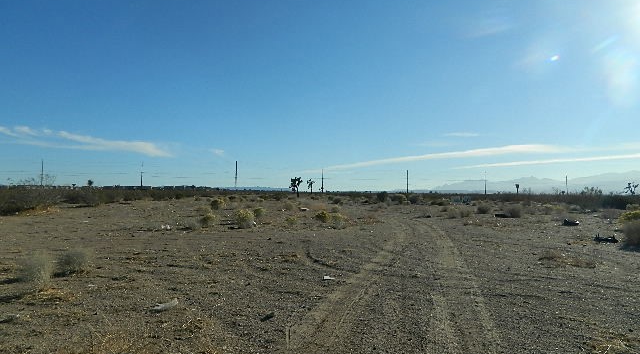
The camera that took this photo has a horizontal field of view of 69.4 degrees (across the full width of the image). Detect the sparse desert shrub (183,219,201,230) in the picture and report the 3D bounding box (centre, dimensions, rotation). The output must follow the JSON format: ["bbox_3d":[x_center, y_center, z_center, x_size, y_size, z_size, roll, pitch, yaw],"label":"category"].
[{"bbox_3d":[-5.227,1.930,18.876,0.694,0.429,0.660,0,-2,0],"label":"sparse desert shrub"}]

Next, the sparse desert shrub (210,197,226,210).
[{"bbox_3d":[-8.357,2.241,38.151,1.279,1.015,1.215,0,-2,0],"label":"sparse desert shrub"}]

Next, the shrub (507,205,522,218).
[{"bbox_3d":[12.235,2.207,29.149,1.009,0.757,0.959,0,-2,0],"label":"shrub"}]

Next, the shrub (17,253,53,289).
[{"bbox_3d":[-4.713,1.512,7.657,0.563,0.572,0.535,0,-2,0],"label":"shrub"}]

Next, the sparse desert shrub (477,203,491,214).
[{"bbox_3d":[12.055,2.385,34.079,1.032,0.715,0.981,0,-2,0],"label":"sparse desert shrub"}]

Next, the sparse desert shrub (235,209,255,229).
[{"bbox_3d":[-3.104,1.743,19.065,0.804,0.846,0.764,0,-2,0],"label":"sparse desert shrub"}]

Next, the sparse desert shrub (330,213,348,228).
[{"bbox_3d":[0.839,1.882,19.883,0.774,0.667,0.736,0,-2,0],"label":"sparse desert shrub"}]

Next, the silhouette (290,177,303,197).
[{"bbox_3d":[-5.282,2.385,105.000,2.840,4.543,2.698,0,-2,0],"label":"silhouette"}]

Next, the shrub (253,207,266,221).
[{"bbox_3d":[-3.315,2.022,25.428,0.743,0.688,0.706,0,-2,0],"label":"shrub"}]

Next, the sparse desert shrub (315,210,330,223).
[{"bbox_3d":[0.137,1.973,22.944,0.769,0.670,0.731,0,-2,0],"label":"sparse desert shrub"}]

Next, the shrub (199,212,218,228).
[{"bbox_3d":[-4.967,1.878,20.544,0.778,0.645,0.739,0,-2,0],"label":"shrub"}]

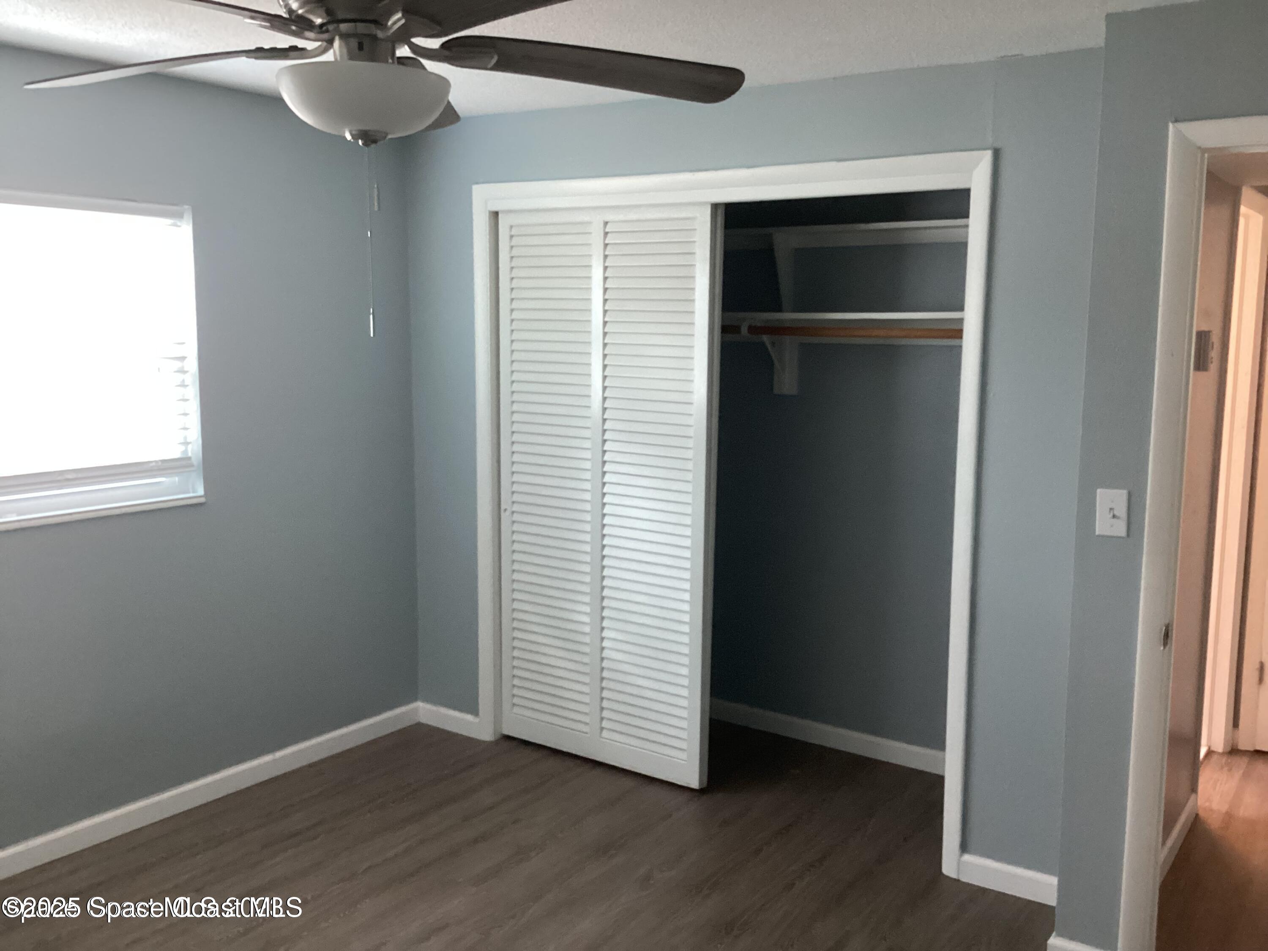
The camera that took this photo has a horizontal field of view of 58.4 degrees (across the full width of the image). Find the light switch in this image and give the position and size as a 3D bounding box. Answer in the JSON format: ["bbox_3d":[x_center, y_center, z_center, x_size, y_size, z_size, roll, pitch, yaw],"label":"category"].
[{"bbox_3d":[1.160,0.092,2.759,0.070,0.115,0.016,6,9,35],"label":"light switch"}]

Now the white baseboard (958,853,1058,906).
[{"bbox_3d":[1.133,1.200,3.365,0.325,0.085,0.015,6,9,35],"label":"white baseboard"}]

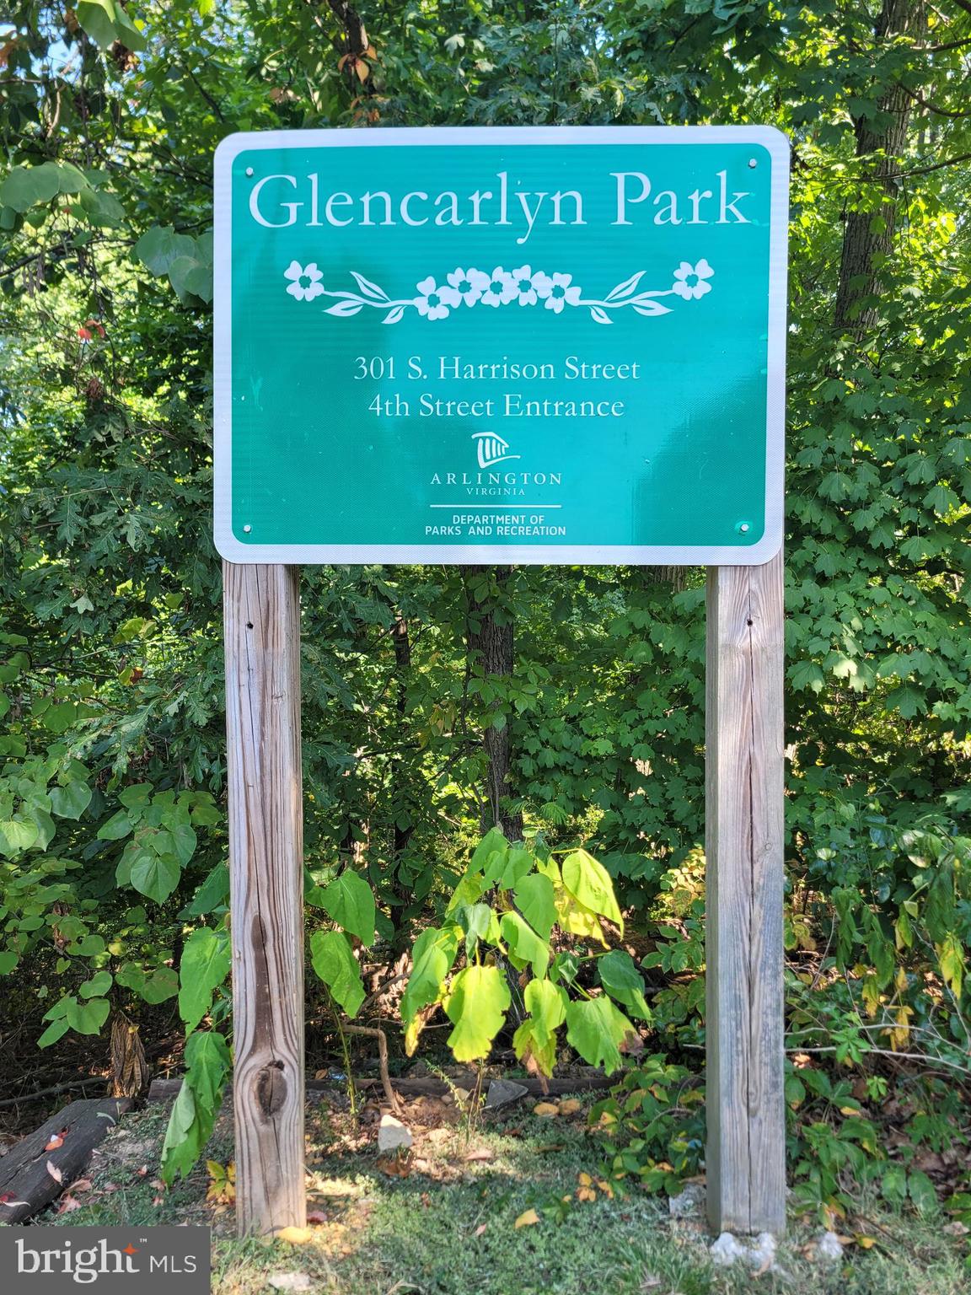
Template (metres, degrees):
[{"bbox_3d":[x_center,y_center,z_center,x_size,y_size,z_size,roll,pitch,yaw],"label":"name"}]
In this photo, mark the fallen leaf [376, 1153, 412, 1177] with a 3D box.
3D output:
[{"bbox_3d":[-0.222,1.249,2.345,0.085,0.030,0.055,0,1,0],"label":"fallen leaf"}]

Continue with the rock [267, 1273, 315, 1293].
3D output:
[{"bbox_3d":[-0.389,1.268,1.942,0.092,0.028,0.052,-1,1,2],"label":"rock"}]

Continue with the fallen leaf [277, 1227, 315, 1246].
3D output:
[{"bbox_3d":[-0.408,1.260,2.084,0.074,0.015,0.042,0,1,0],"label":"fallen leaf"}]

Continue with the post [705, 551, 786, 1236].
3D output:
[{"bbox_3d":[0.570,0.098,2.133,0.139,2.320,0.139,0,1,2],"label":"post"}]

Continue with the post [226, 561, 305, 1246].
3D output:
[{"bbox_3d":[-0.486,0.106,2.170,0.139,2.353,0.139,-1,1,2],"label":"post"}]

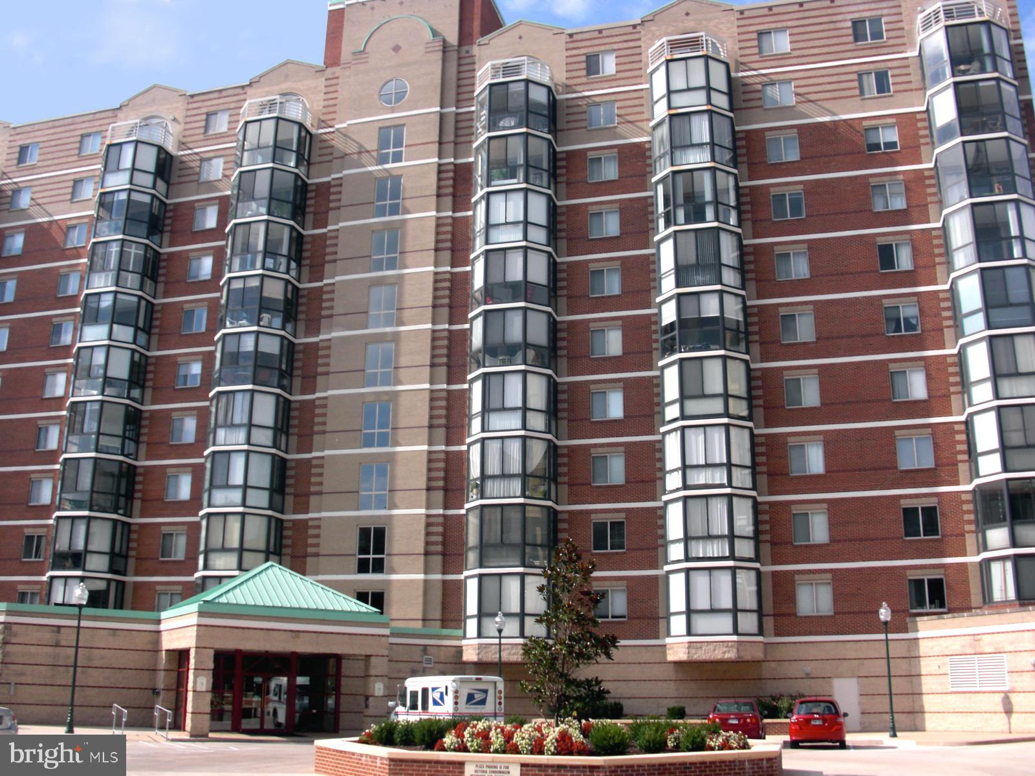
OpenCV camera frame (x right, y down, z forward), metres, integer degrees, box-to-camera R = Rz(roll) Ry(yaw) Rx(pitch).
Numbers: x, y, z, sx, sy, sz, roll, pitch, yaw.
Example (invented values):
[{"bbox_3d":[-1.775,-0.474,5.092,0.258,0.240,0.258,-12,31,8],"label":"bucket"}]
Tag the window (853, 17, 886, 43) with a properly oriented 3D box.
[{"bbox_3d":[15.424,-15.688,47.218,1.340,1.290,0.150,-4,-17,15],"label":"window"}]

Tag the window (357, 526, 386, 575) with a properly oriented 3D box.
[{"bbox_3d":[-6.210,6.904,45.832,1.321,2.057,0.140,-4,-17,15],"label":"window"}]

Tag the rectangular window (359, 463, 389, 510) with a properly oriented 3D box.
[{"bbox_3d":[-6.189,4.270,46.566,1.300,2.040,0.150,-4,-17,15],"label":"rectangular window"}]

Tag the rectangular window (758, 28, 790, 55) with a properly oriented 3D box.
[{"bbox_3d":[11.492,-15.493,48.211,1.340,1.290,0.150,-4,-17,15],"label":"rectangular window"}]

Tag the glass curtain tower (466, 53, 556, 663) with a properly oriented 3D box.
[{"bbox_3d":[-0.346,-2.170,46.288,3.820,25.913,2.120,-4,-17,15],"label":"glass curtain tower"}]

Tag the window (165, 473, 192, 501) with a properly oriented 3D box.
[{"bbox_3d":[-15.815,4.624,50.247,1.390,1.290,0.130,-4,-17,15],"label":"window"}]

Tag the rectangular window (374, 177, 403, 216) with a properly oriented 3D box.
[{"bbox_3d":[-6.141,-9.077,51.092,1.380,2.130,0.130,-4,-17,15],"label":"rectangular window"}]

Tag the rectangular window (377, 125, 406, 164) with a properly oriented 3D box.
[{"bbox_3d":[-6.082,-11.696,51.898,1.380,2.130,0.130,-4,-17,15],"label":"rectangular window"}]

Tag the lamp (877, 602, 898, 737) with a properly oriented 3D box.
[{"bbox_3d":[12.172,9.209,35.275,0.420,4.491,0.420,-4,-17,15],"label":"lamp"}]

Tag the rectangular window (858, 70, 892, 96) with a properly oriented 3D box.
[{"bbox_3d":[15.272,-13.011,45.943,1.340,1.230,0.120,-4,-17,15],"label":"rectangular window"}]

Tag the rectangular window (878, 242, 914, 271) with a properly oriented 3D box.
[{"bbox_3d":[15.203,-5.288,43.313,1.350,1.240,0.140,-4,-17,15],"label":"rectangular window"}]

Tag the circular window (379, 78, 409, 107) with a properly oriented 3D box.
[{"bbox_3d":[-5.927,-14.205,51.736,1.560,1.560,0.130,-4,-17,15],"label":"circular window"}]

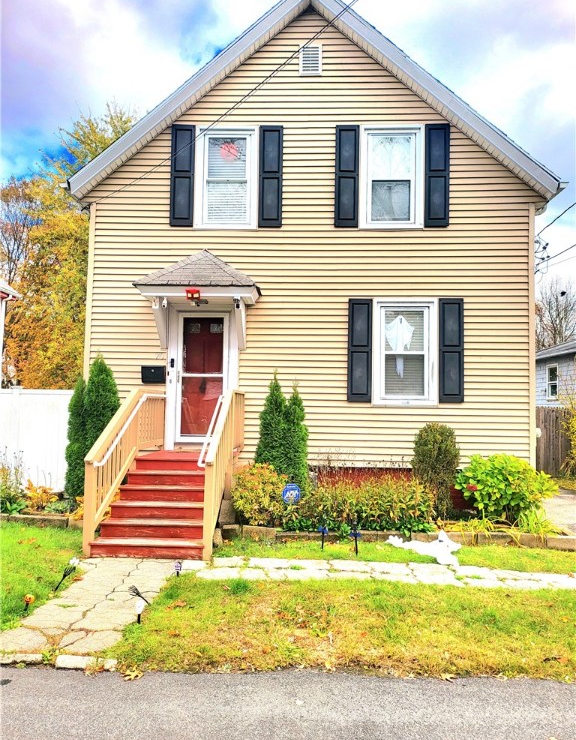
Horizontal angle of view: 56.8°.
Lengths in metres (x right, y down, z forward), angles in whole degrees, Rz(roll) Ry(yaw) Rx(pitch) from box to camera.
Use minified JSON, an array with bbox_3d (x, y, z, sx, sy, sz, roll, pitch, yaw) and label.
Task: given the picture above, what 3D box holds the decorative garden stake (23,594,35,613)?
[{"bbox_3d":[-1.998,1.798,4.100,0.085,0.135,0.080,1,-4,-10],"label":"decorative garden stake"}]

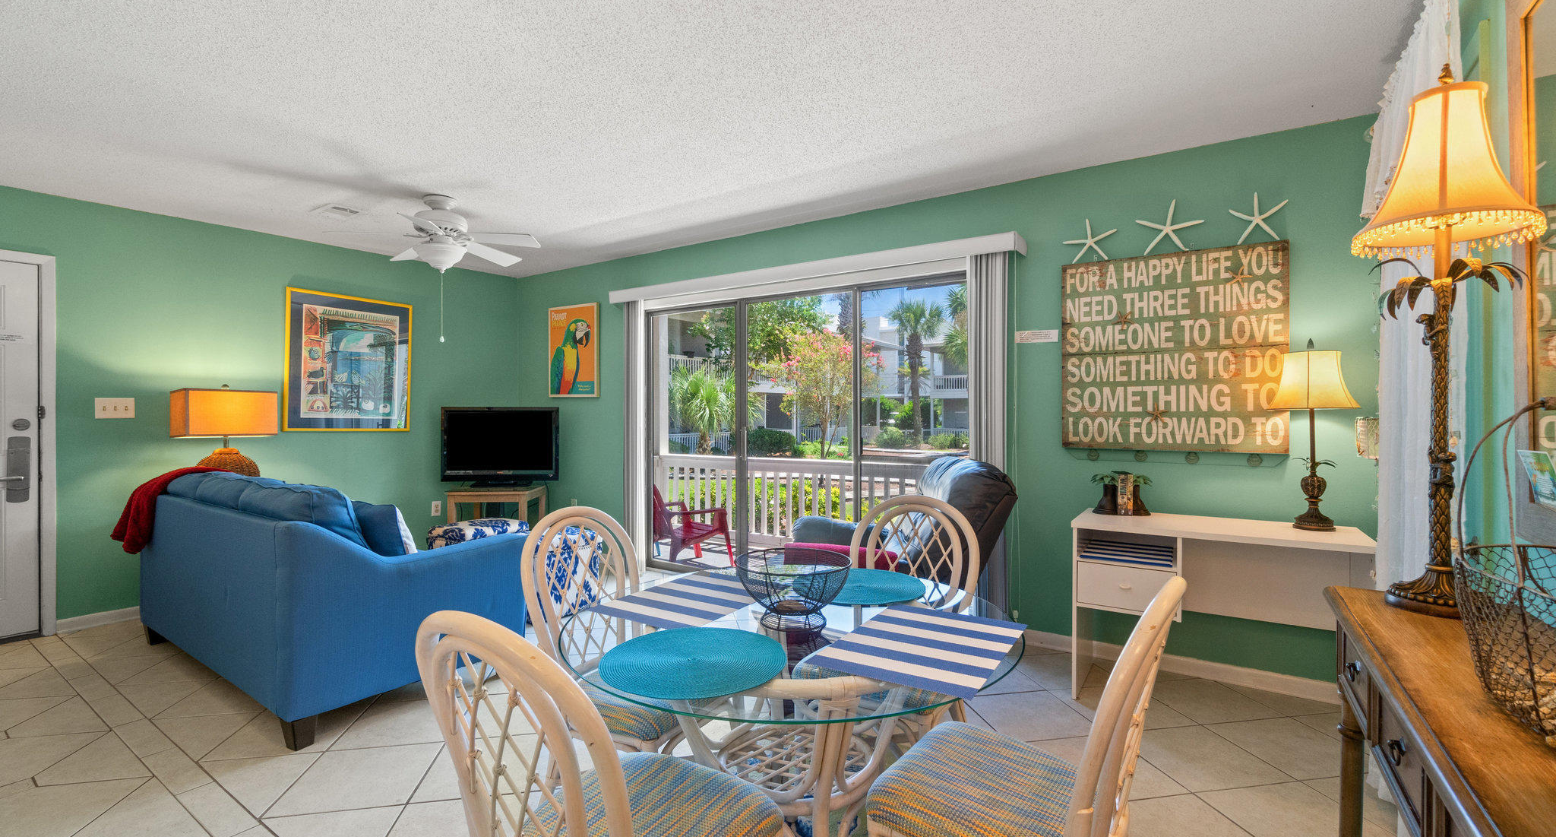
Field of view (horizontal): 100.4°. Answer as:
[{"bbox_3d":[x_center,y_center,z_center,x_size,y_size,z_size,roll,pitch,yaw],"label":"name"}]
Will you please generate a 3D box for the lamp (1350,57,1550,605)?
[{"bbox_3d":[1.331,-0.162,1.296,0.270,1.080,0.270,0,0,35],"label":"lamp"}]

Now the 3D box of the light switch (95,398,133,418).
[{"bbox_3d":[-3.881,-0.060,3.797,0.020,0.118,0.165,0,0,36],"label":"light switch"}]

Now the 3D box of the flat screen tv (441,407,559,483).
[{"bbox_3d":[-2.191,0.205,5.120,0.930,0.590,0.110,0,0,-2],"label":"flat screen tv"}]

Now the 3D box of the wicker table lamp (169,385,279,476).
[{"bbox_3d":[-3.368,0.171,3.951,0.350,0.757,0.430,0,0,36],"label":"wicker table lamp"}]

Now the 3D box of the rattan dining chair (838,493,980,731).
[{"bbox_3d":[0.337,0.737,2.025,0.480,0.925,0.570,0,0,32],"label":"rattan dining chair"}]

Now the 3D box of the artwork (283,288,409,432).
[{"bbox_3d":[-3.179,-0.403,4.831,0.035,0.997,0.860,0,0,35],"label":"artwork"}]

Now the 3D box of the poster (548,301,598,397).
[{"bbox_3d":[-1.688,-0.550,5.367,0.605,0.752,0.030,0,0,34],"label":"poster"}]

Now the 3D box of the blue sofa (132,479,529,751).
[{"bbox_3d":[-2.296,0.727,3.246,2.030,0.910,0.970,0,0,35],"label":"blue sofa"}]

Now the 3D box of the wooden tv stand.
[{"bbox_3d":[-2.141,0.870,5.001,0.585,0.642,0.480,0,0,-3],"label":"wooden tv stand"}]

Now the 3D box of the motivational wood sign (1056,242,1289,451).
[{"bbox_3d":[1.825,-0.308,3.039,0.902,0.917,0.035,0,0,34],"label":"motivational wood sign"}]

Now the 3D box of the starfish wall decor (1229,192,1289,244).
[{"bbox_3d":[2.107,-0.880,2.841,0.210,0.221,0.033,0,0,35],"label":"starfish wall decor"}]

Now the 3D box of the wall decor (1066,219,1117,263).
[{"bbox_3d":[1.554,-0.884,3.224,0.245,0.212,0.033,0,0,35],"label":"wall decor"}]

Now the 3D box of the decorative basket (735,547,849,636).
[{"bbox_3d":[0.038,0.405,1.525,0.275,0.147,0.275,0,0,0],"label":"decorative basket"}]

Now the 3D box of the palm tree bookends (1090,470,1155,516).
[{"bbox_3d":[1.630,0.351,3.062,0.255,0.200,0.120,0,0,34],"label":"palm tree bookends"}]

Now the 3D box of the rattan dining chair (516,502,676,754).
[{"bbox_3d":[-0.400,0.738,1.890,0.570,0.925,0.480,0,0,31],"label":"rattan dining chair"}]

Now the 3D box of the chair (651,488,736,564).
[{"bbox_3d":[-0.835,0.853,5.640,0.800,0.900,0.700,0,0,-41],"label":"chair"}]

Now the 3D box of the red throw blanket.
[{"bbox_3d":[-3.241,0.496,3.437,0.440,0.450,0.440,0,0,34],"label":"red throw blanket"}]

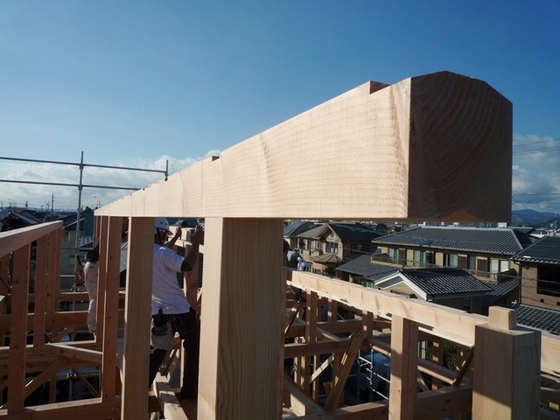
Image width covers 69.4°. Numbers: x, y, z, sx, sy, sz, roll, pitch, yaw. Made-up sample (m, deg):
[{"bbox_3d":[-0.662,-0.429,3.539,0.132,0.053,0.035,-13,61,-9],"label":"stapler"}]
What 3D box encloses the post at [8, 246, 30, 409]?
[{"bbox_3d":[-2.097,0.938,3.248,0.105,1.327,0.105,2,-2,-26],"label":"post"}]

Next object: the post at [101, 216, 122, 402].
[{"bbox_3d":[-1.477,0.851,3.548,0.105,1.586,0.105,2,-2,-26],"label":"post"}]

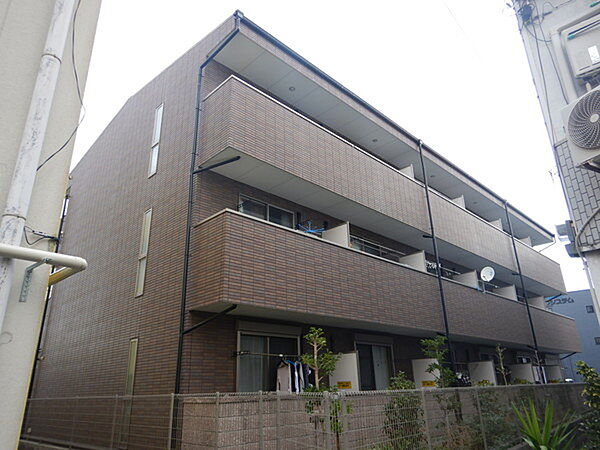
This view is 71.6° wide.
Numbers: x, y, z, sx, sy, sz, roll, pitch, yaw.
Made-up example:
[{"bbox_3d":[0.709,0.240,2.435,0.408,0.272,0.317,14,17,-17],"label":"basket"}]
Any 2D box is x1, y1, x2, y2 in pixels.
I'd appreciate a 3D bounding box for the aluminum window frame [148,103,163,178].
[{"bbox_3d":[-3.488,-2.049,10.151,0.101,1.978,0.396,18,-29,-41],"label":"aluminum window frame"}]

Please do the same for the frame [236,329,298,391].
[{"bbox_3d":[-0.559,3.100,7.930,1.643,1.978,0.112,18,-29,-41],"label":"frame"}]

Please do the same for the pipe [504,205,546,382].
[{"bbox_3d":[8.804,2.861,16.213,0.090,8.500,0.090,18,-29,-41],"label":"pipe"}]

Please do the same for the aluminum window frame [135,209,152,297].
[{"bbox_3d":[-3.414,0.592,9.110,0.101,1.978,0.396,18,-29,-41],"label":"aluminum window frame"}]

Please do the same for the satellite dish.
[{"bbox_3d":[6.305,1.662,13.965,0.335,0.517,0.477,18,-28,-40],"label":"satellite dish"}]

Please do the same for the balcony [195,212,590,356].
[{"bbox_3d":[5.634,2.967,13.366,19.958,1.502,0.979,18,-29,-41],"label":"balcony"}]

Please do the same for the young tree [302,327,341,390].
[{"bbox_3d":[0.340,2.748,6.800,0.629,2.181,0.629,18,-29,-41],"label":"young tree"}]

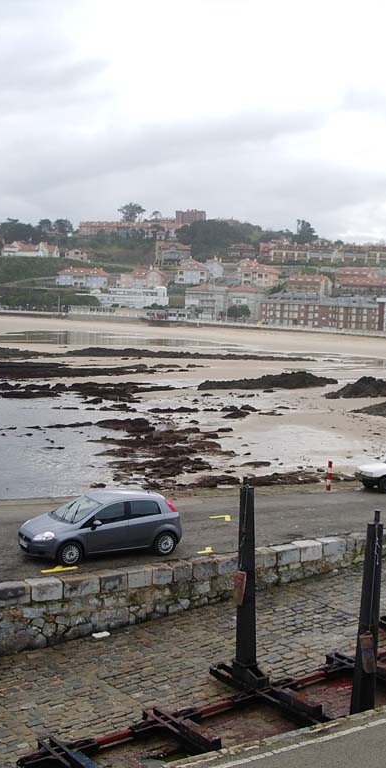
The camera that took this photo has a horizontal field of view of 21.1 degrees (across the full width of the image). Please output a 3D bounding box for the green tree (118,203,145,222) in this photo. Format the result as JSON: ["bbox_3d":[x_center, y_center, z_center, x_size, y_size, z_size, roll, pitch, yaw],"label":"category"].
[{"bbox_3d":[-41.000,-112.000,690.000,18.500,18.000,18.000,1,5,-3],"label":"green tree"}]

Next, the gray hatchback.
[{"bbox_3d":[-2.260,3.520,25.850,4.030,1.490,1.690,-1,6,-28],"label":"gray hatchback"}]

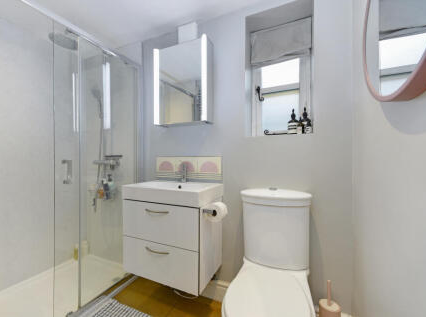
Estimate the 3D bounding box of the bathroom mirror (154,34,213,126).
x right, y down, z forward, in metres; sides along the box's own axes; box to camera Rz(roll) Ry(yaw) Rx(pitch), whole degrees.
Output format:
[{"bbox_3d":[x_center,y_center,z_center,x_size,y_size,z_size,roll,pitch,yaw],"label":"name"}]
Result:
[{"bbox_3d":[-0.232,-0.558,1.424,0.475,0.605,0.115,0,0,25],"label":"bathroom mirror"}]

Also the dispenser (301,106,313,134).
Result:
[{"bbox_3d":[0.601,-0.243,1.197,0.074,0.184,0.074,0,0,25],"label":"dispenser"}]

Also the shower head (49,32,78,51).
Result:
[{"bbox_3d":[-1.254,-0.984,1.560,0.200,0.030,0.200,0,0,25],"label":"shower head"}]

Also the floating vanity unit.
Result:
[{"bbox_3d":[-0.278,0.481,1.308,0.605,0.585,0.355,0,0,25],"label":"floating vanity unit"}]

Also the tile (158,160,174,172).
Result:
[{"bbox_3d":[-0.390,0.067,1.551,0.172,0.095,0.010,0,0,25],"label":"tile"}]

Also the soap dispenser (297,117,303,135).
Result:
[{"bbox_3d":[0.561,-0.209,1.182,0.042,0.115,0.042,0,0,25],"label":"soap dispenser"}]

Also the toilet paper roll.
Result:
[{"bbox_3d":[0.033,0.315,1.092,0.103,0.103,0.095,0,0,25],"label":"toilet paper roll"}]

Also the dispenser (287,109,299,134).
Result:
[{"bbox_3d":[0.544,-0.243,1.245,0.074,0.184,0.074,0,0,25],"label":"dispenser"}]

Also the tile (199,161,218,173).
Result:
[{"bbox_3d":[-0.029,0.065,1.386,0.158,0.087,0.010,0,0,25],"label":"tile"}]

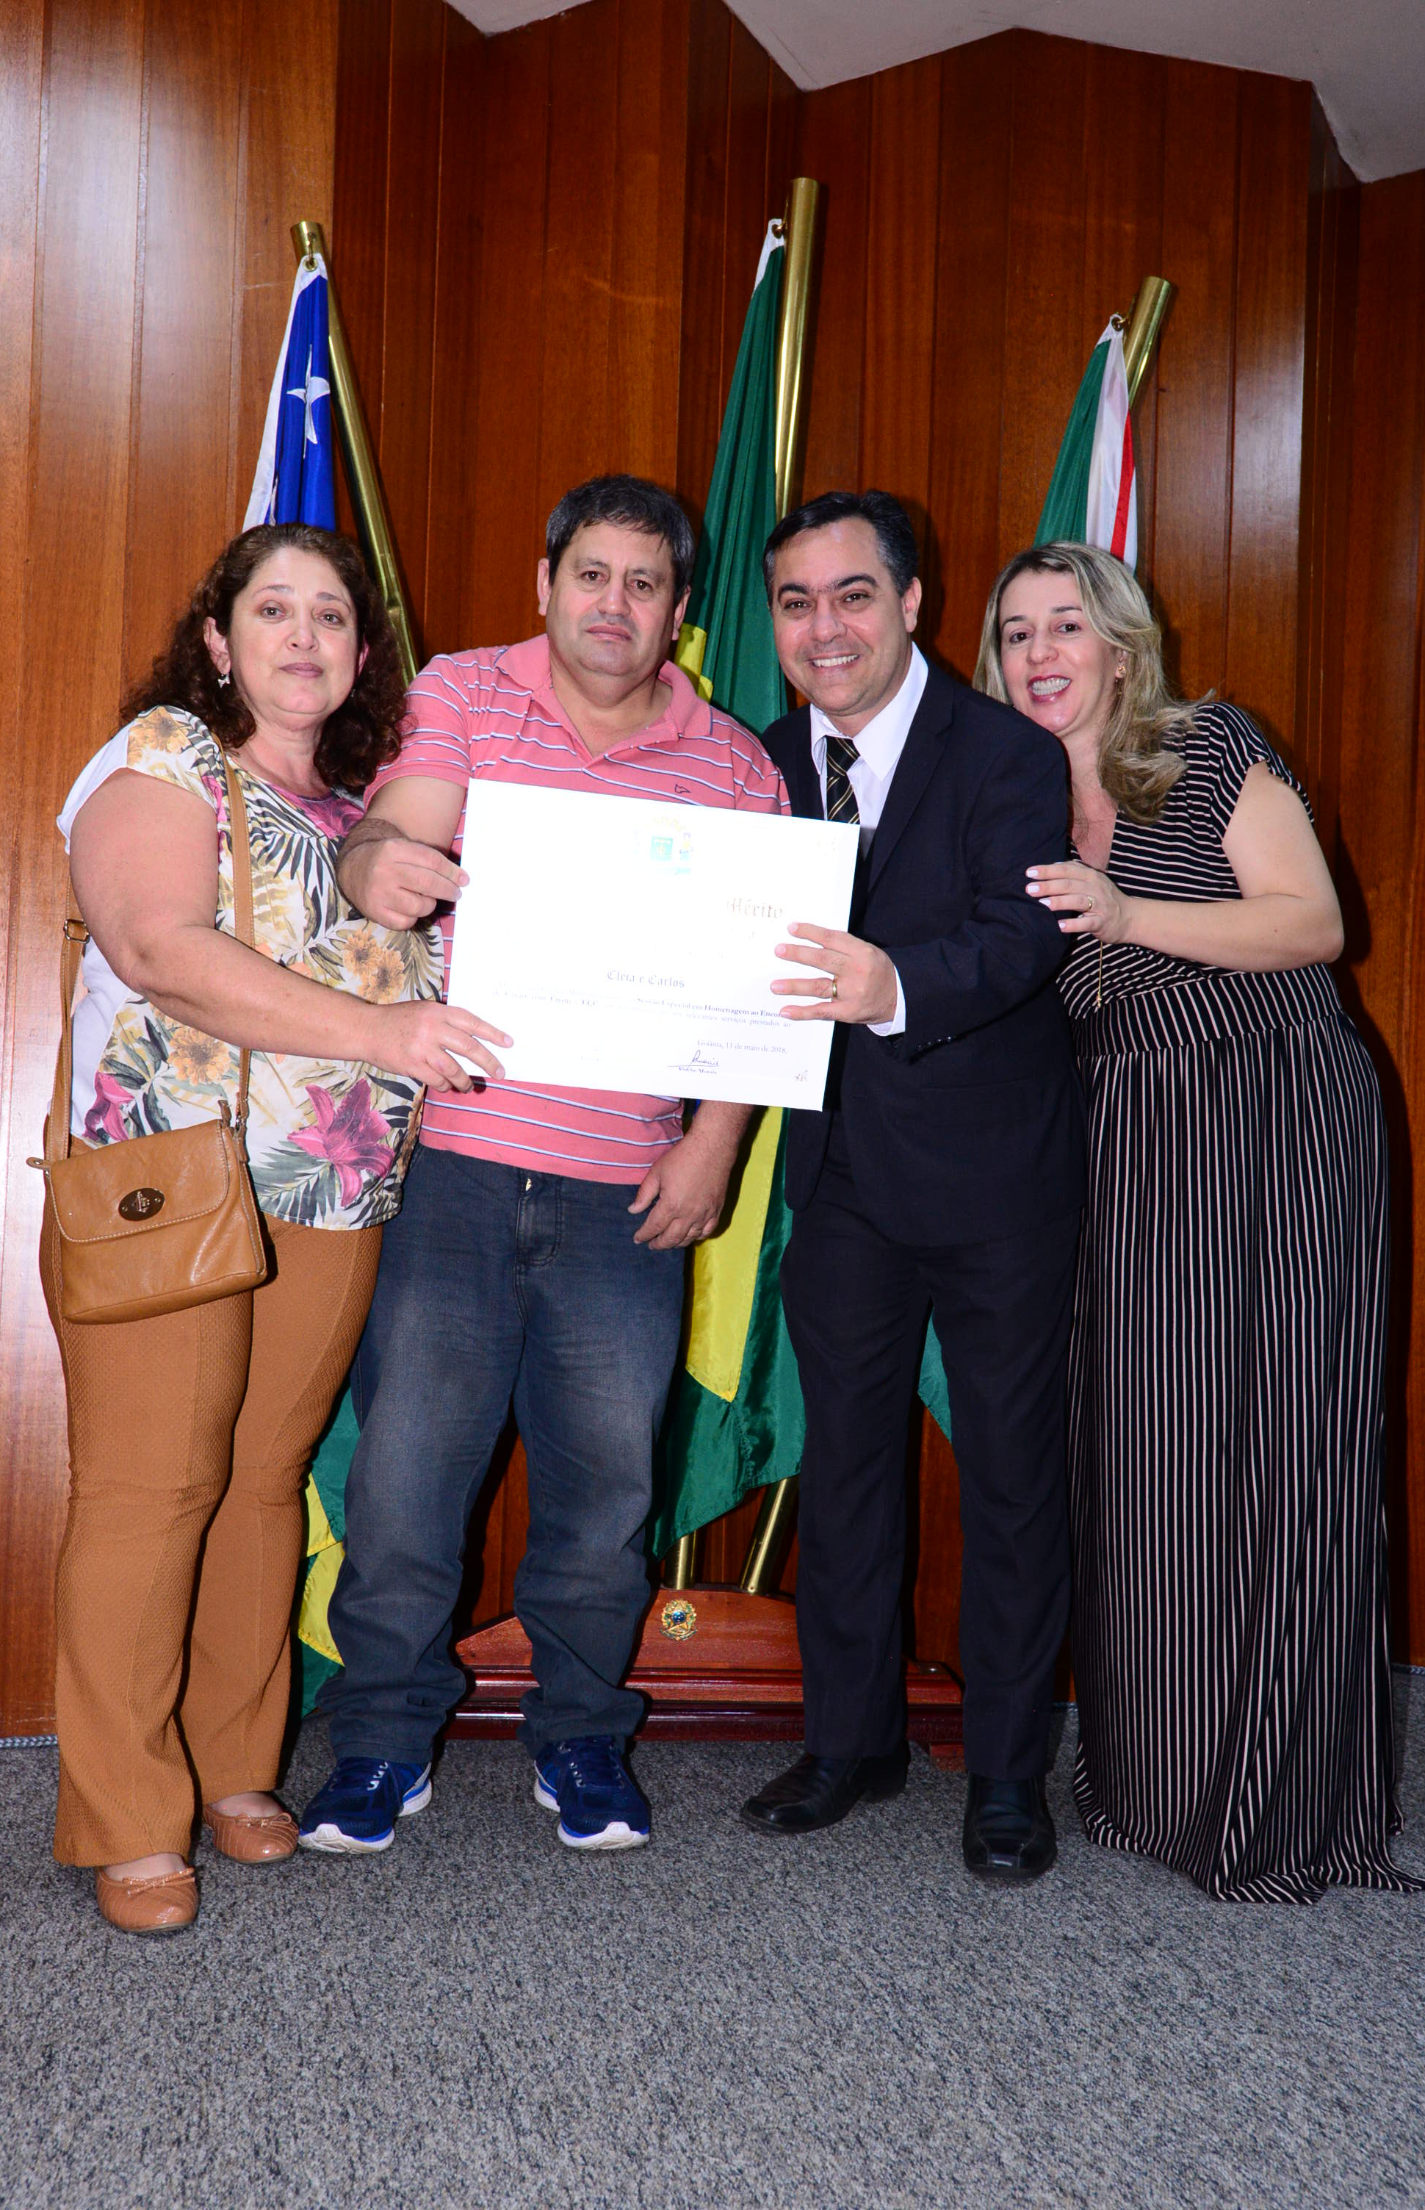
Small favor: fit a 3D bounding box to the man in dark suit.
[{"bbox_3d":[0.240,0.085,2.490,0.540,1.730,0.500,2,0,33],"label":"man in dark suit"}]

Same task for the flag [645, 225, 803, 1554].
[{"bbox_3d":[0.023,-0.325,2.950,0.290,2.020,0.190,2,0,0],"label":"flag"}]

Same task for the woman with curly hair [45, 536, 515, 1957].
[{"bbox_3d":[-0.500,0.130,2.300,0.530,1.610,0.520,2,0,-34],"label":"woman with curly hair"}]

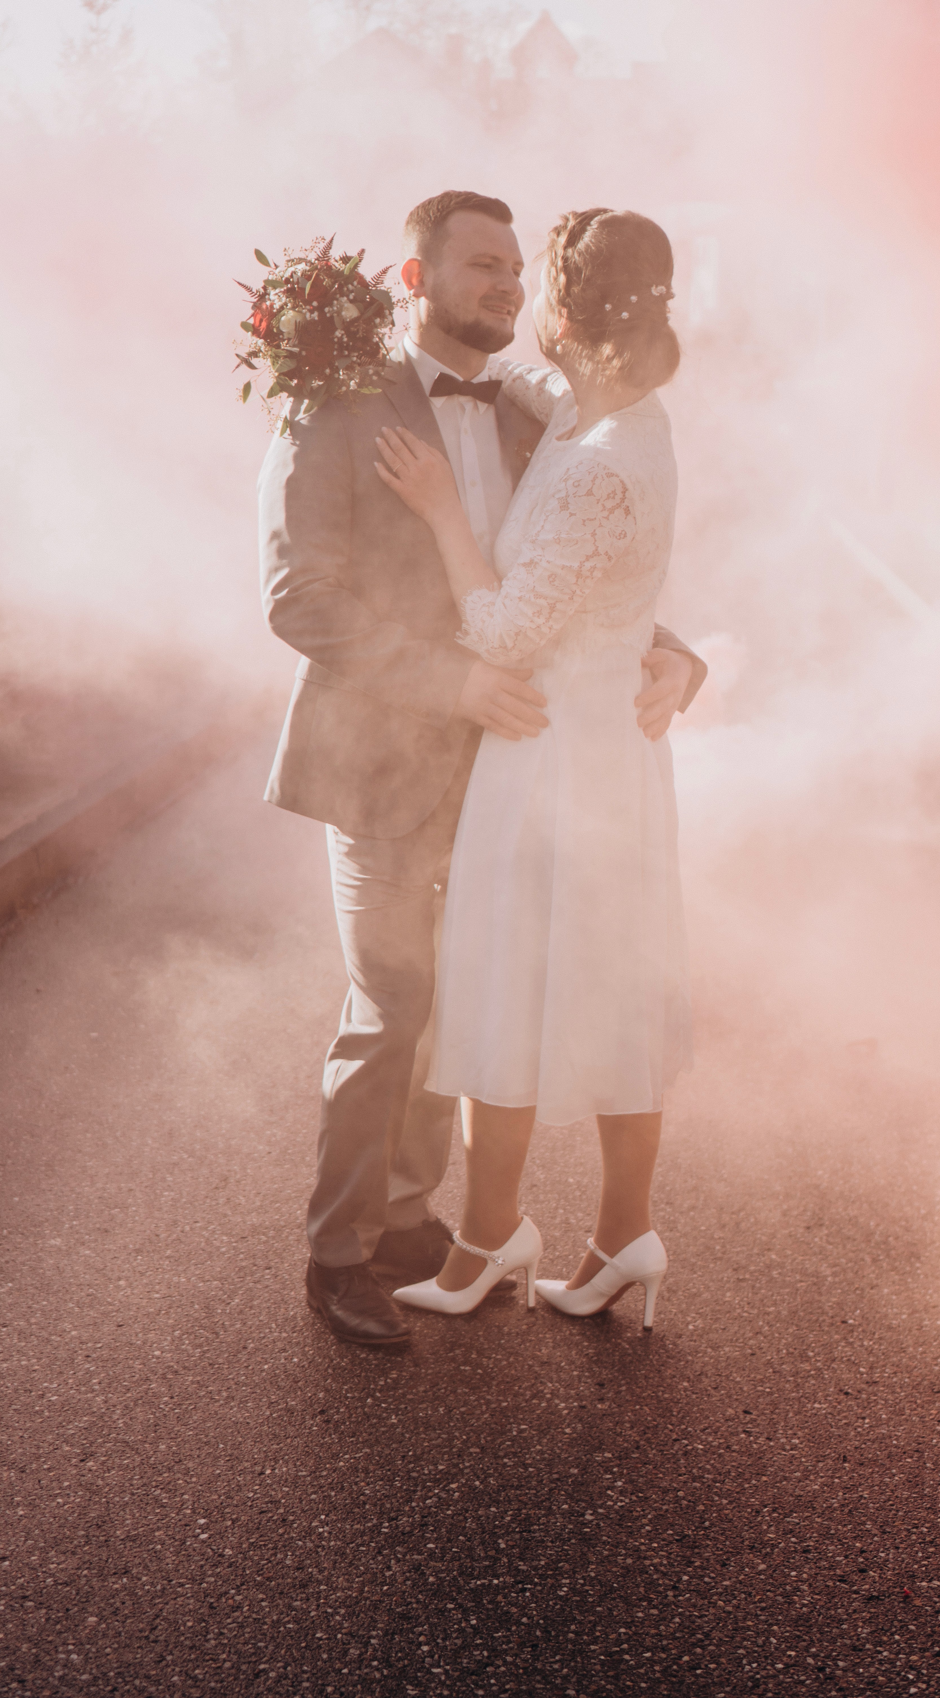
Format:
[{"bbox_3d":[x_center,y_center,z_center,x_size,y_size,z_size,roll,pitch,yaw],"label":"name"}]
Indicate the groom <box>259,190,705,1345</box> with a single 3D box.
[{"bbox_3d":[-0.010,-0.139,3.910,0.560,1.800,0.660,6,9,40],"label":"groom"}]

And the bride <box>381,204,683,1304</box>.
[{"bbox_3d":[0.095,-0.112,3.860,0.540,1.750,0.500,2,7,12],"label":"bride"}]

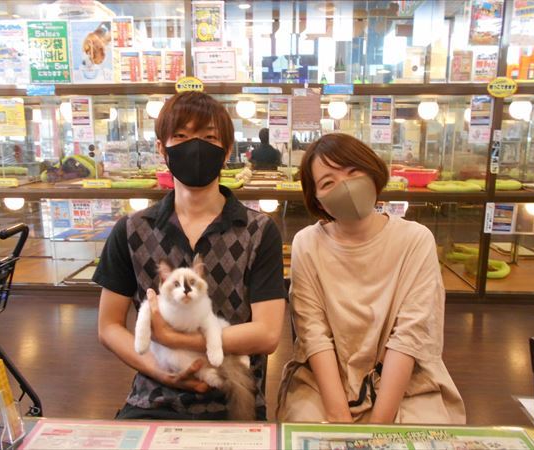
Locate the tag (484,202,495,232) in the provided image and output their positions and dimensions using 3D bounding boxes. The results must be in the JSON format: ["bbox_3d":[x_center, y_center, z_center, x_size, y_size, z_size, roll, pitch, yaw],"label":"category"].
[{"bbox_3d":[1.499,-0.049,3.037,0.070,0.200,0.006,1,11,3],"label":"tag"}]

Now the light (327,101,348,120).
[{"bbox_3d":[0.548,-0.888,3.489,0.145,0.145,0.145,0,11,2],"label":"light"}]

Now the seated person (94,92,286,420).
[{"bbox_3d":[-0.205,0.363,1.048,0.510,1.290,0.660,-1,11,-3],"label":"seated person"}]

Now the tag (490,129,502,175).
[{"bbox_3d":[1.499,-0.479,2.957,0.052,0.310,0.006,1,11,3],"label":"tag"}]

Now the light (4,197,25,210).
[{"bbox_3d":[-2.021,-0.196,3.607,0.155,0.145,0.155,1,11,3],"label":"light"}]

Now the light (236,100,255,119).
[{"bbox_3d":[-0.165,-0.897,3.509,0.145,0.145,0.145,0,11,2],"label":"light"}]

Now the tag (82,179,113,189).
[{"bbox_3d":[-1.180,-0.284,3.138,0.190,0.056,0.006,1,11,3],"label":"tag"}]

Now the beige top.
[{"bbox_3d":[0.260,0.245,1.150,0.430,0.550,0.320,1,11,6],"label":"beige top"}]

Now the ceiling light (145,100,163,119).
[{"bbox_3d":[-0.875,-0.902,3.529,0.145,0.145,0.145,0,11,2],"label":"ceiling light"}]

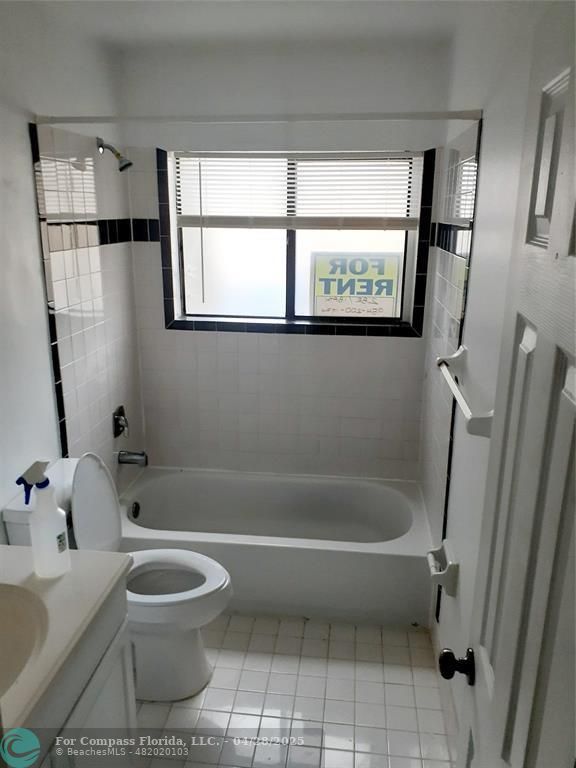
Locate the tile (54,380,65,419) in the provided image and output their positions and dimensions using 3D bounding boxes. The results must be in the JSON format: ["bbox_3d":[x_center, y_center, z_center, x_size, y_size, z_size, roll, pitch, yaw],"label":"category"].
[{"bbox_3d":[-0.883,0.069,2.312,0.010,0.152,0.051,2,16,6],"label":"tile"}]

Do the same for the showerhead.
[{"bbox_3d":[-0.737,-0.984,2.570,0.142,0.138,0.065,2,16,6],"label":"showerhead"}]

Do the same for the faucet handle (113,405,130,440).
[{"bbox_3d":[-0.794,0.188,2.907,0.052,0.142,0.130,2,16,6],"label":"faucet handle"}]

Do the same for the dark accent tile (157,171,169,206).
[{"bbox_3d":[-0.607,-0.955,2.917,0.051,0.152,0.010,2,16,6],"label":"dark accent tile"}]

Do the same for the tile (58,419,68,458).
[{"bbox_3d":[-0.894,0.220,2.378,0.010,0.150,0.049,2,15,6],"label":"tile"}]

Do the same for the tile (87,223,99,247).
[{"bbox_3d":[-0.830,-0.636,2.539,0.010,0.108,0.108,2,16,6],"label":"tile"}]

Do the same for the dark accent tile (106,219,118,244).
[{"bbox_3d":[-0.817,-0.704,2.780,0.010,0.108,0.105,2,15,6],"label":"dark accent tile"}]

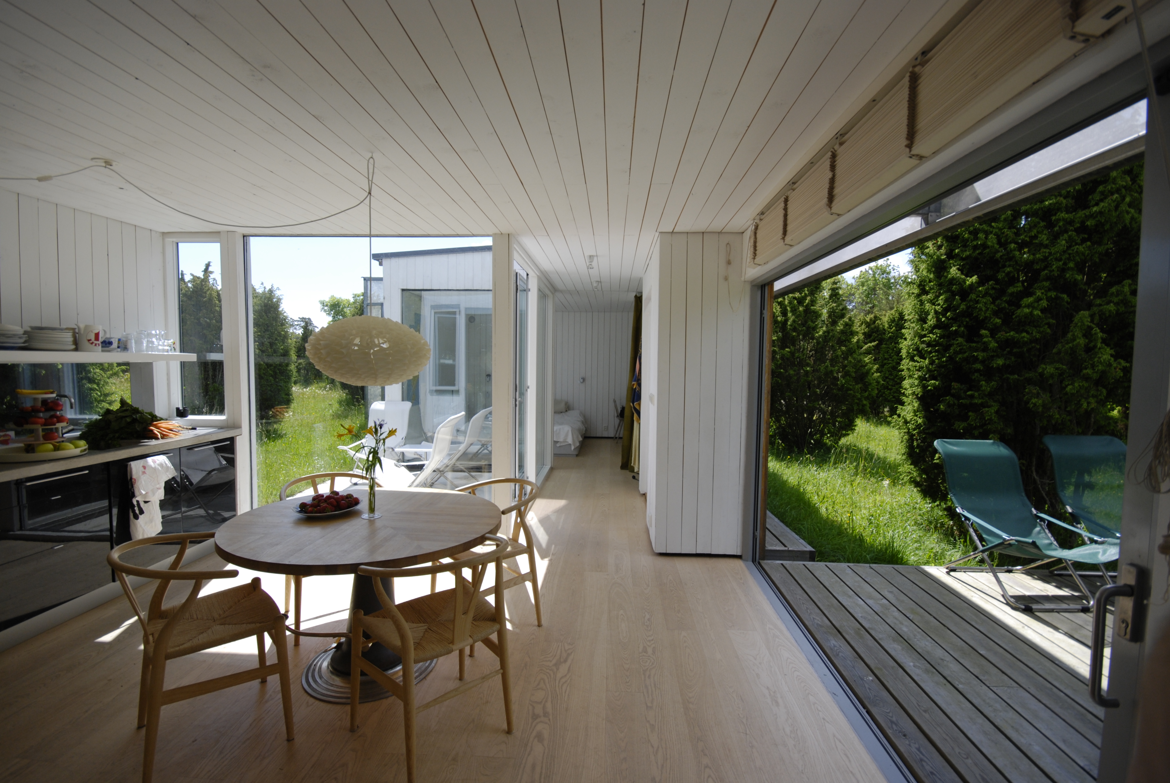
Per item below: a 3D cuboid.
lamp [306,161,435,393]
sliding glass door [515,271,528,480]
[{"bbox_3d":[-0.997,-0.556,2.272,0.592,1.070,0.592,1,3,3],"label":"lamp"},{"bbox_3d":[-0.633,-0.038,4.617,0.080,2.233,0.850,1,3,3],"label":"sliding glass door"}]

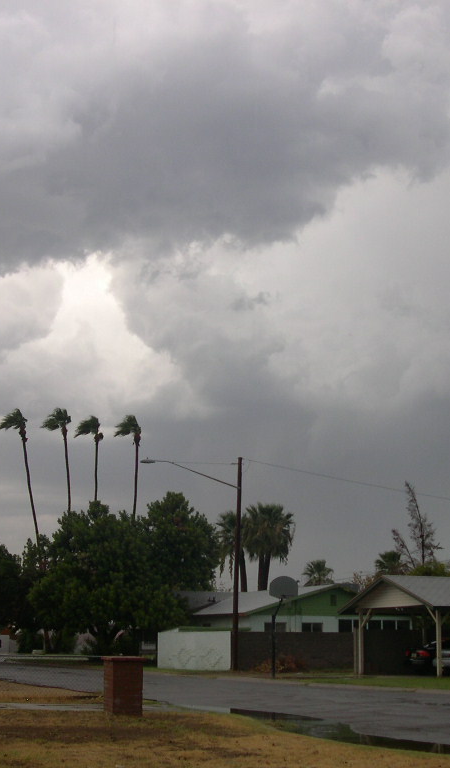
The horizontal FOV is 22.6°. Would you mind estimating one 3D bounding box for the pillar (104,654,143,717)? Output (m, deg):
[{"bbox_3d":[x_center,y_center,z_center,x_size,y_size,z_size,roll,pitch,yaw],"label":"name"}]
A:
[{"bbox_3d":[-1.735,5.152,19.235,0.570,0.951,0.570,6,-14,-25],"label":"pillar"}]

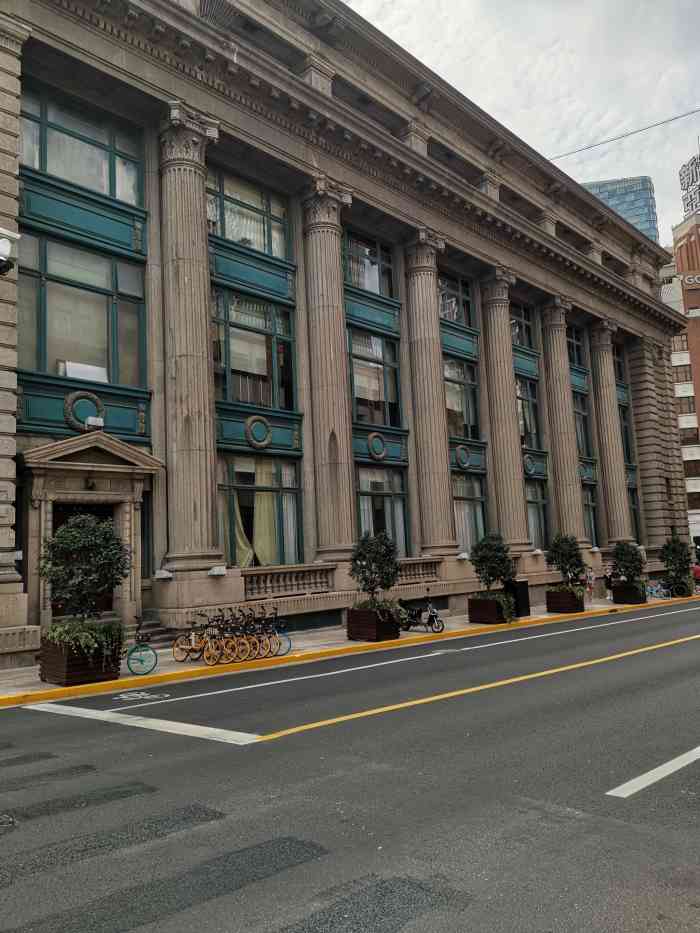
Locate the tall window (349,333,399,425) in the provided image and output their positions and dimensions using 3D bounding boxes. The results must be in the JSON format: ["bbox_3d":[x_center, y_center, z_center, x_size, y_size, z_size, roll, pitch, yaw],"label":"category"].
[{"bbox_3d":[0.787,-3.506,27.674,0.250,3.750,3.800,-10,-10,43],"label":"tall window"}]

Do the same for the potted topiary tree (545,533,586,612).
[{"bbox_3d":[8.657,4.294,28.170,1.350,3.050,1.350,-10,-10,43],"label":"potted topiary tree"}]

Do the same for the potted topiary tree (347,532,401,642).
[{"bbox_3d":[0.646,3.240,19.046,1.250,2.820,1.250,-10,-10,43],"label":"potted topiary tree"}]

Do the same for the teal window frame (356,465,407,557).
[{"bbox_3d":[1.007,1.718,26.596,0.232,3.480,3.886,-9,-10,43],"label":"teal window frame"}]

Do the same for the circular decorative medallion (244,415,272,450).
[{"bbox_3d":[-2.972,-1.100,22.635,0.162,1.079,1.090,-9,-10,43],"label":"circular decorative medallion"}]

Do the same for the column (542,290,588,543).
[{"bbox_3d":[11.337,-2.323,37.124,1.624,13.253,1.653,-9,-10,43],"label":"column"}]

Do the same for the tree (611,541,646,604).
[{"bbox_3d":[13.214,5.021,33.534,1.218,2.804,1.218,-9,-10,43],"label":"tree"}]

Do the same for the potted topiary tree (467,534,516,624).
[{"bbox_3d":[4.811,3.824,23.985,1.330,2.920,1.330,-10,-10,43],"label":"potted topiary tree"}]

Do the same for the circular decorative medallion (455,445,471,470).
[{"bbox_3d":[5.091,-0.434,31.206,0.180,1.080,1.080,-10,-10,43],"label":"circular decorative medallion"}]

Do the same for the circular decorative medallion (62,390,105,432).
[{"bbox_3d":[-6.981,-1.444,18.458,0.162,1.079,1.090,-9,-10,43],"label":"circular decorative medallion"}]

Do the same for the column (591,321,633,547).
[{"bbox_3d":[15.347,-1.978,41.301,1.624,13.253,1.653,-9,-10,43],"label":"column"}]

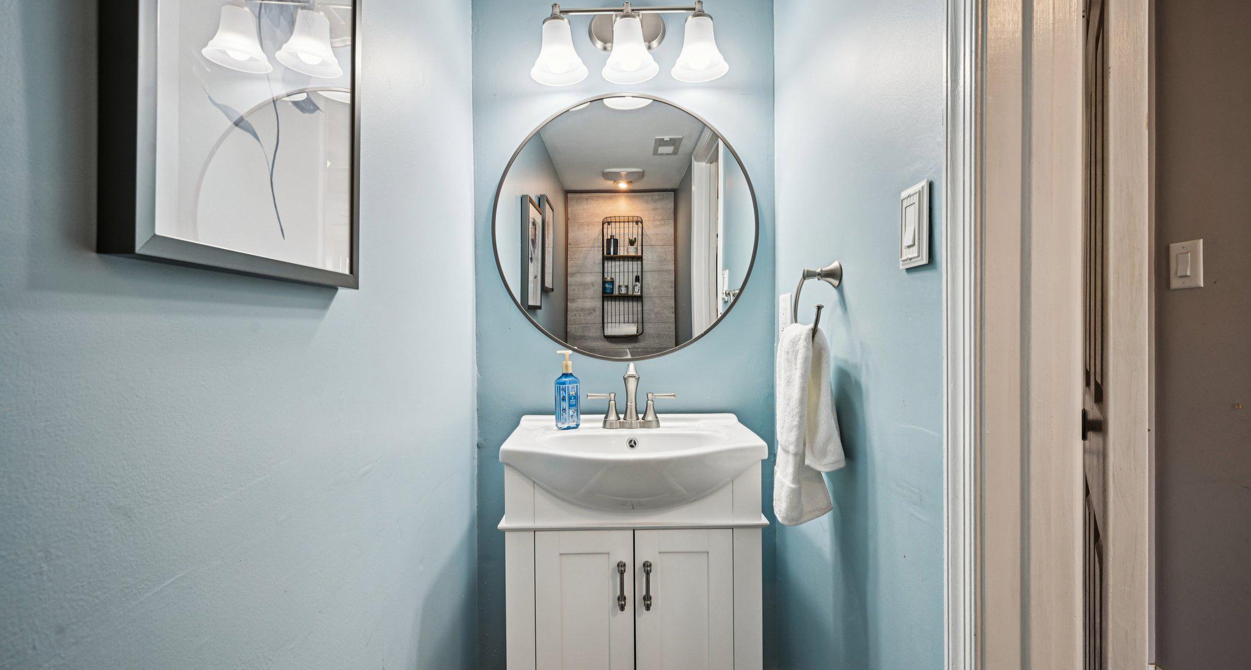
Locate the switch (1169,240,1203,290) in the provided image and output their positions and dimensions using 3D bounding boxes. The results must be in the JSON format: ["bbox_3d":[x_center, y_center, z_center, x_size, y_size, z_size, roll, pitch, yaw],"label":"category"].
[{"bbox_3d":[1.540,-0.192,1.528,0.011,0.126,0.083,0,1,-1],"label":"switch"}]

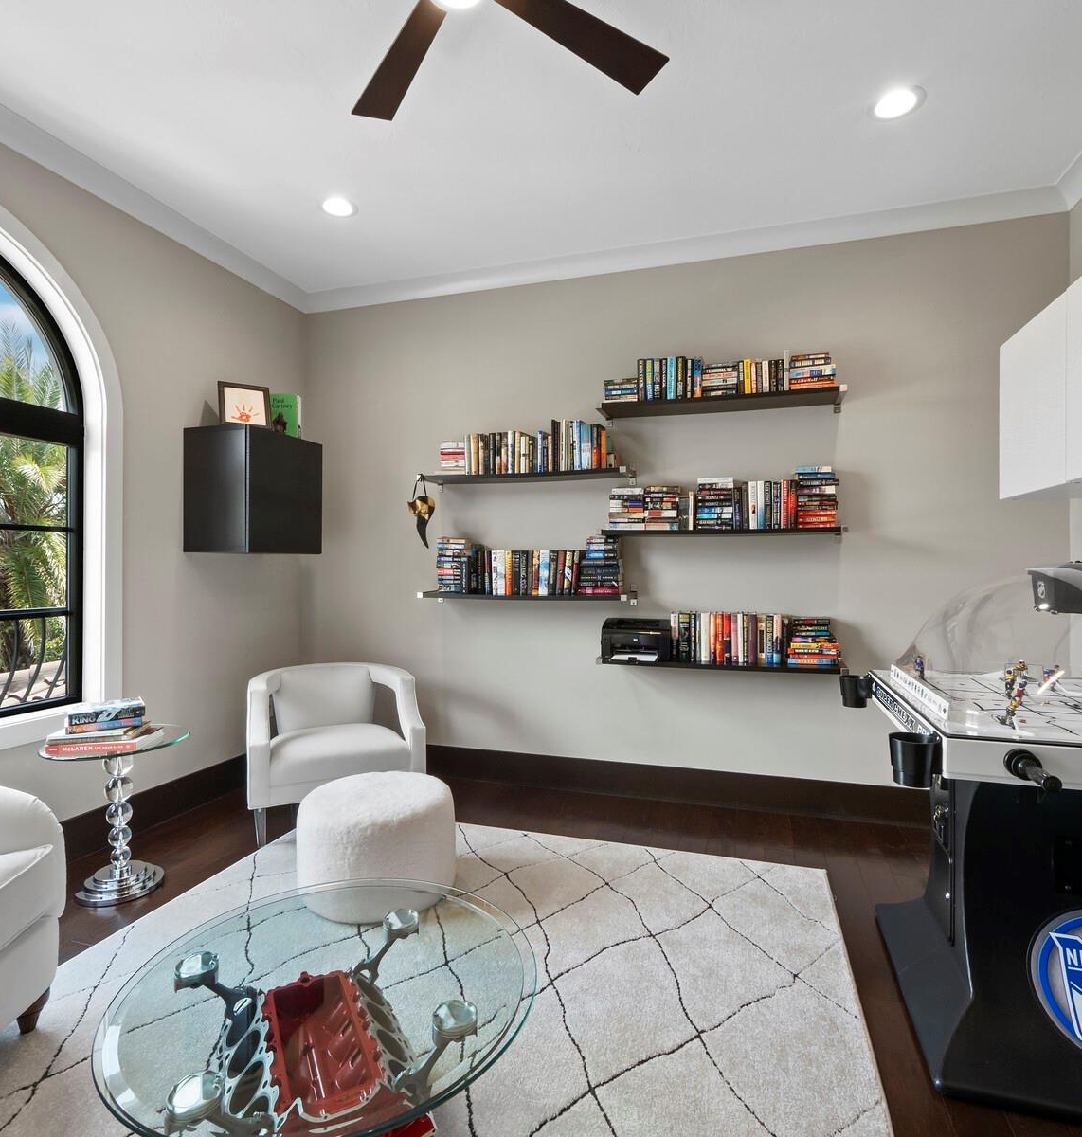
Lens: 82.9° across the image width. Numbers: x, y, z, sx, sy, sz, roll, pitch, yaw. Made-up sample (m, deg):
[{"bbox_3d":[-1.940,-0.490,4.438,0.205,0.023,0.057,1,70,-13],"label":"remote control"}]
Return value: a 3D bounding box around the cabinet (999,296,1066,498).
[{"bbox_3d":[2.147,-0.650,2.399,0.390,0.685,0.588,0,0,18],"label":"cabinet"}]

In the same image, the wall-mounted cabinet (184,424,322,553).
[{"bbox_3d":[-1.609,-0.411,3.474,0.418,0.659,0.588,0,0,17],"label":"wall-mounted cabinet"}]

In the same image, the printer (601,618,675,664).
[{"bbox_3d":[0.536,0.387,3.369,0.355,0.205,0.250,0,0,17],"label":"printer"}]

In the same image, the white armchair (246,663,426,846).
[{"bbox_3d":[-1.131,0.935,3.369,0.810,0.750,0.750,0,0,-22],"label":"white armchair"}]

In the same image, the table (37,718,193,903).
[{"bbox_3d":[-1.729,1.010,2.521,0.510,0.600,0.510,0,0,17],"label":"table"}]

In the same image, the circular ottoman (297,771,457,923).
[{"bbox_3d":[-0.668,1.105,2.528,0.610,0.390,0.610,0,0,0],"label":"circular ottoman"}]

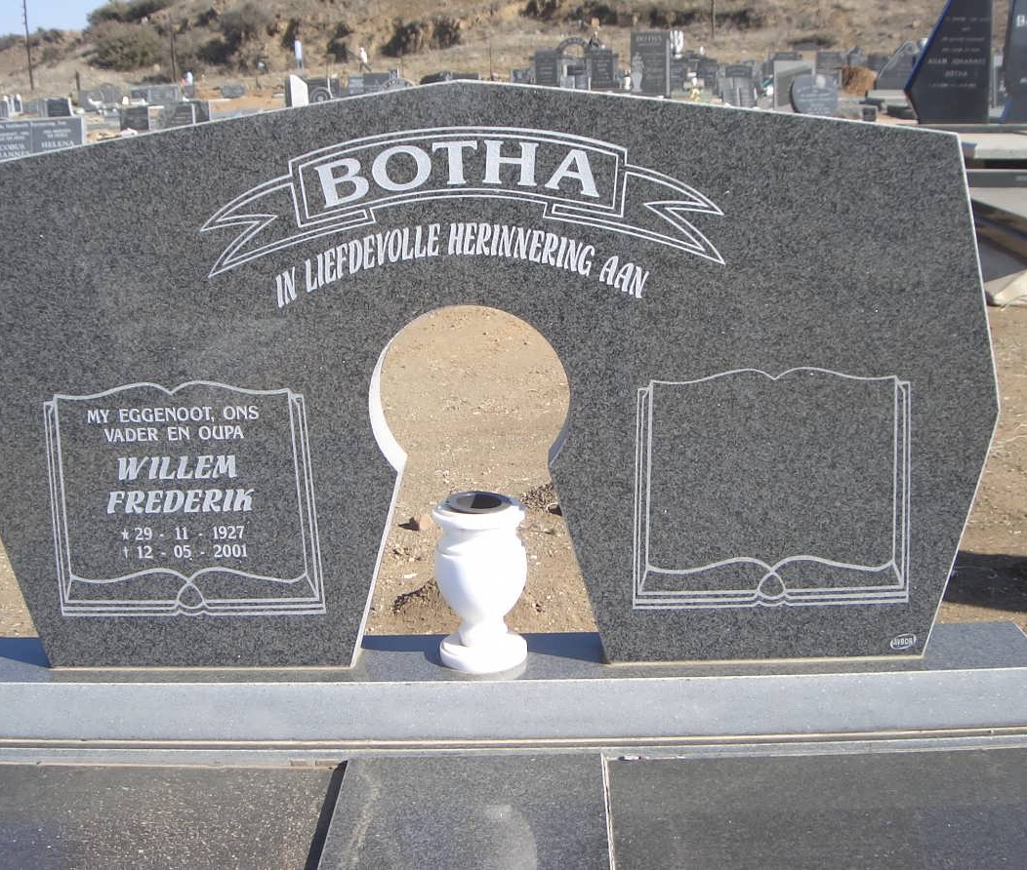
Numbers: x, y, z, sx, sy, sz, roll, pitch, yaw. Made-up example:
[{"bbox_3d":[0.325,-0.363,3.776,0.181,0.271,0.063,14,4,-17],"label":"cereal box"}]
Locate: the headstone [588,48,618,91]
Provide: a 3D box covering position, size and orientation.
[{"bbox_3d":[2.116,-8.614,31.000,0.659,1.022,0.120,-1,15,1],"label":"headstone"}]

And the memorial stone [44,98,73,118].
[{"bbox_3d":[-11.053,-7.919,32.000,0.623,0.576,0.120,-2,15,0],"label":"memorial stone"}]

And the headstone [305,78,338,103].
[{"bbox_3d":[-4.957,-8.880,34.000,0.790,0.739,0.120,-2,15,0],"label":"headstone"}]

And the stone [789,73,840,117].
[{"bbox_3d":[3.783,-4.248,16.500,0.597,0.557,0.120,-1,15,4],"label":"stone"}]

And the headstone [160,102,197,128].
[{"bbox_3d":[-6.842,-6.551,27.000,0.651,0.587,0.120,-2,15,0],"label":"headstone"}]

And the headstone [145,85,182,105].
[{"bbox_3d":[-10.108,-9.798,38.000,1.037,0.684,0.130,-2,15,0],"label":"headstone"}]

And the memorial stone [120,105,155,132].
[{"bbox_3d":[-7.733,-6.501,27.000,0.627,0.526,0.120,-2,15,0],"label":"memorial stone"}]

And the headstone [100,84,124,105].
[{"bbox_3d":[-12.243,-10.329,40.000,0.673,0.690,0.130,-2,15,0],"label":"headstone"}]

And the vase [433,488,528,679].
[{"bbox_3d":[-0.046,0.225,2.030,0.142,0.250,0.142,-1,15,1],"label":"vase"}]

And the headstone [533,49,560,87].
[{"bbox_3d":[0.782,-8.603,31.000,0.572,0.953,0.120,-1,15,1],"label":"headstone"}]

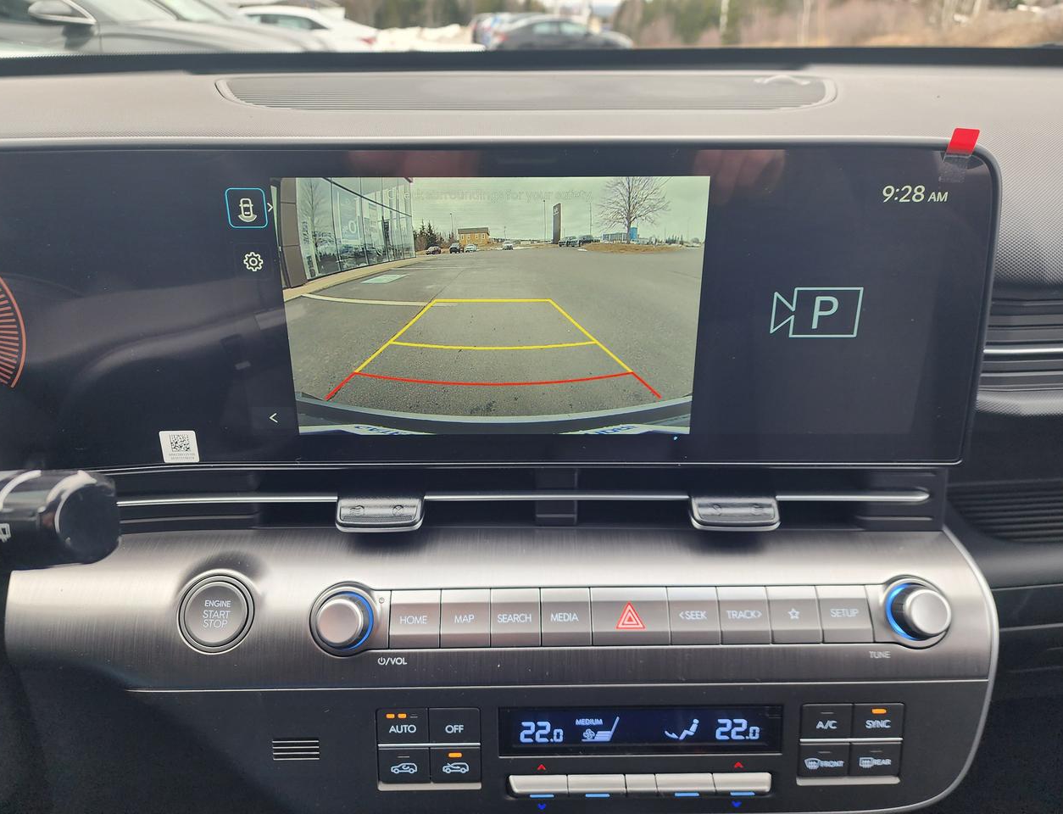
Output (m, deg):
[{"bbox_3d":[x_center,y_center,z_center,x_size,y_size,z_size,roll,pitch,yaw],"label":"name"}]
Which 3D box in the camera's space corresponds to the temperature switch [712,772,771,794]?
[{"bbox_3d":[0.096,0.173,0.331,0.027,0.011,0.009,1,8,0],"label":"temperature switch"}]

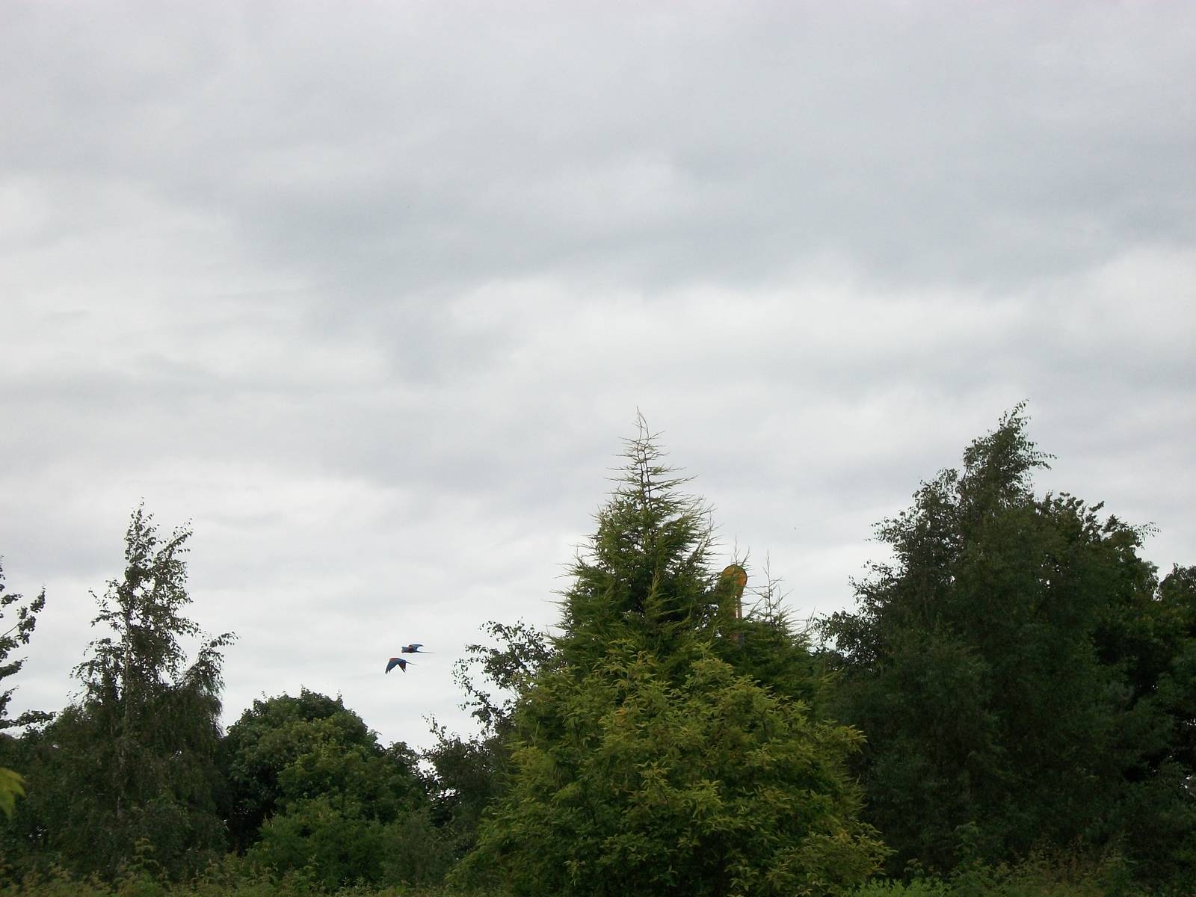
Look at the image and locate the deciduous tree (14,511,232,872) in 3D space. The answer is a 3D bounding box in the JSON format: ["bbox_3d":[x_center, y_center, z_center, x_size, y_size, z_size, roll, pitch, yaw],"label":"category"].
[{"bbox_3d":[-8.400,4.400,47.000,4.000,6.800,3.900,0,-7,0],"label":"deciduous tree"}]

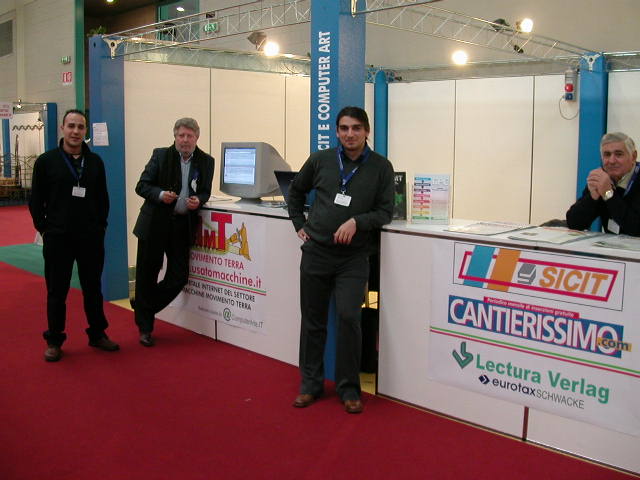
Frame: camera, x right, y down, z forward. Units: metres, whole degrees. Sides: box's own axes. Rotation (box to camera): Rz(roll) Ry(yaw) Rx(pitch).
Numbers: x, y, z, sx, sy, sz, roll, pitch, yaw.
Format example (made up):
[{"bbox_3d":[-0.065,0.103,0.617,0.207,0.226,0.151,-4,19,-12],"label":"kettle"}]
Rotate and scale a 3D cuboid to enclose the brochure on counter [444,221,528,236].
[{"bbox_3d":[0.967,-0.065,3.970,0.290,0.012,0.450,8,11,44],"label":"brochure on counter"}]

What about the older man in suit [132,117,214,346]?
[{"bbox_3d":[-1.081,-0.051,5.075,0.590,1.690,0.460,-1,8,-11],"label":"older man in suit"}]

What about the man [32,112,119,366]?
[{"bbox_3d":[-1.750,-0.053,4.836,0.580,1.750,0.400,-4,9,-25],"label":"man"}]

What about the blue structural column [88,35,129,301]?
[{"bbox_3d":[-1.992,-0.655,6.464,0.240,2.493,0.240,8,11,44],"label":"blue structural column"}]

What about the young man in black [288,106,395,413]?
[{"bbox_3d":[0.120,0.103,3.905,0.580,1.720,0.400,1,8,5],"label":"young man in black"}]

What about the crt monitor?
[{"bbox_3d":[-0.542,-0.567,5.687,0.470,0.480,0.450,6,10,37],"label":"crt monitor"}]

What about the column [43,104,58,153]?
[{"bbox_3d":[-6.583,-2.130,16.853,0.240,2.493,0.240,8,11,44],"label":"column"}]

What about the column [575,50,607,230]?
[{"bbox_3d":[2.846,-0.733,7.223,0.240,2.493,0.240,8,11,44],"label":"column"}]

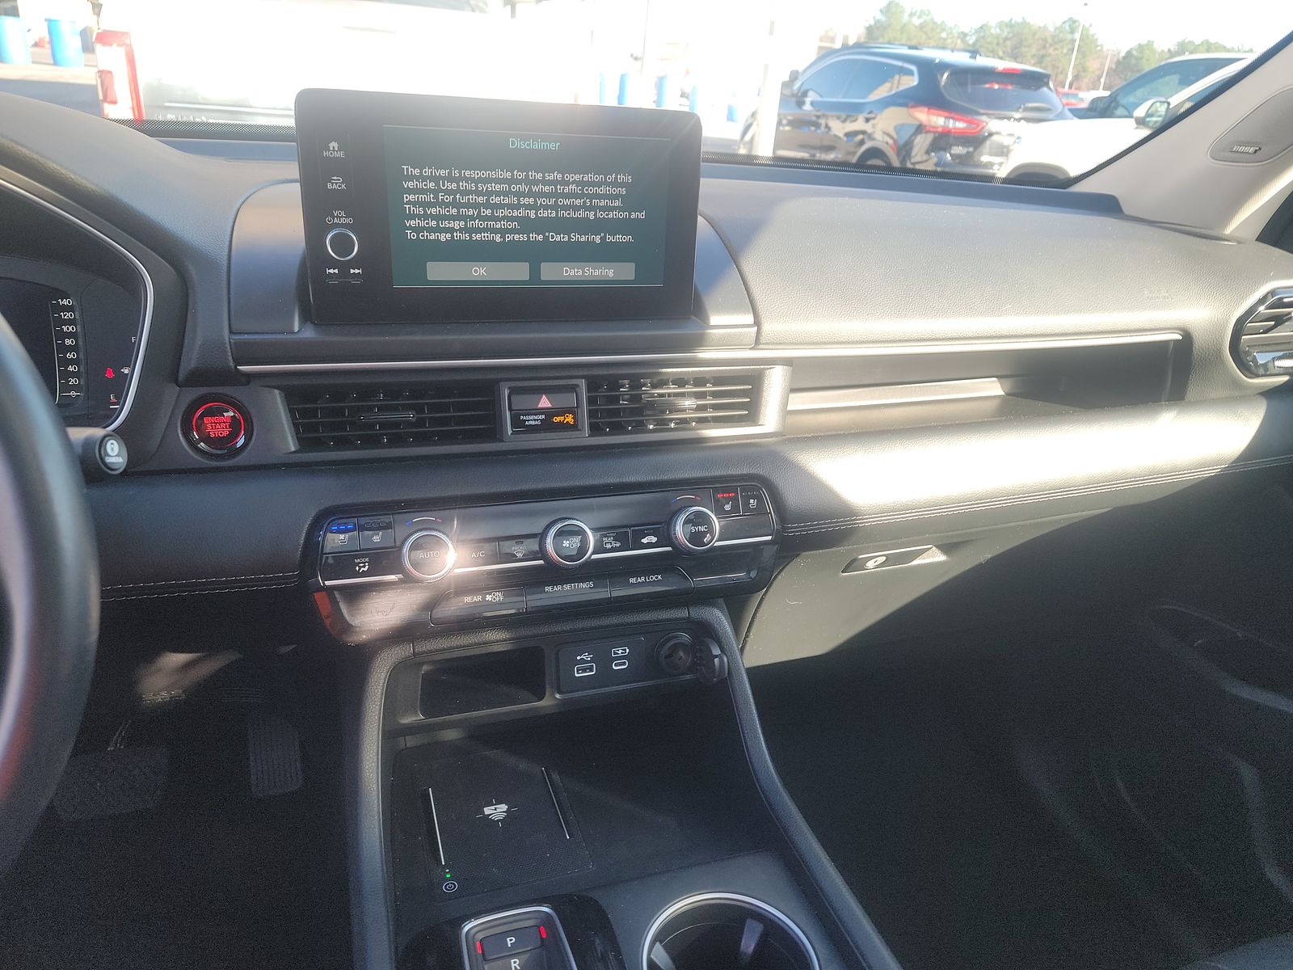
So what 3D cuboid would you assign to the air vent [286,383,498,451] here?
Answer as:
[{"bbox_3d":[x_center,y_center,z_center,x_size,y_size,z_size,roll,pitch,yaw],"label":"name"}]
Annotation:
[{"bbox_3d":[-0.163,-0.044,0.578,0.127,0.042,0.030,-5,9,-18],"label":"air vent"}]

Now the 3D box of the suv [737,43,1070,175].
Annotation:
[{"bbox_3d":[2.710,-4.280,10.610,1.840,1.590,4.390,-8,28,-23],"label":"suv"}]

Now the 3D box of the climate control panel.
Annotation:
[{"bbox_3d":[-0.057,0.039,0.571,0.284,0.079,0.050,-5,7,-18],"label":"climate control panel"}]

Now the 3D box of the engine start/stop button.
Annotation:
[{"bbox_3d":[-0.255,-0.034,0.534,0.037,0.037,0.016,-5,9,-18],"label":"engine start/stop button"}]

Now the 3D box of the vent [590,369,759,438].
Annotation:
[{"bbox_3d":[0.017,-0.058,0.638,0.122,0.042,0.030,-5,9,-18],"label":"vent"}]

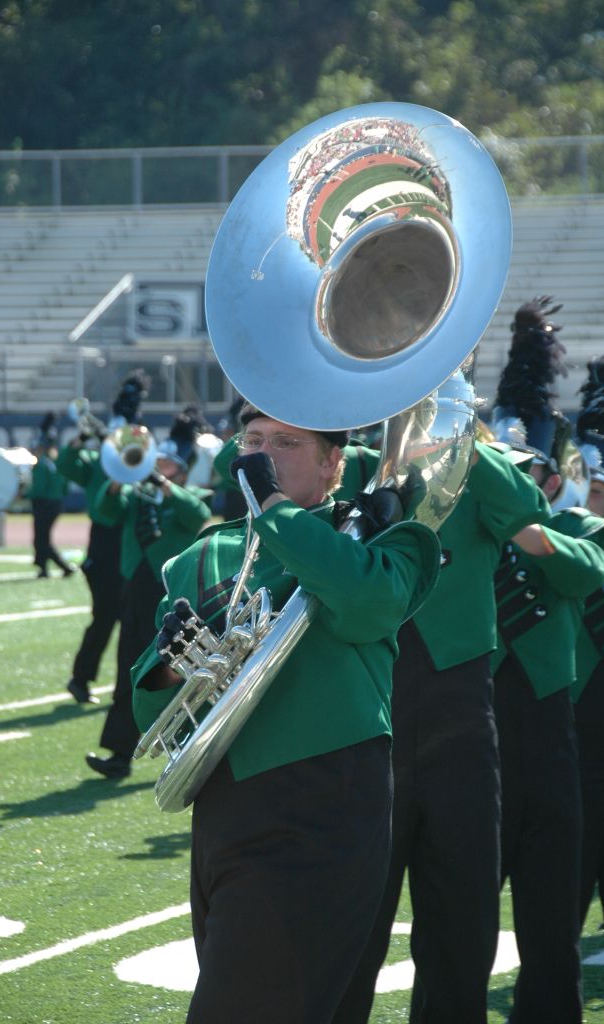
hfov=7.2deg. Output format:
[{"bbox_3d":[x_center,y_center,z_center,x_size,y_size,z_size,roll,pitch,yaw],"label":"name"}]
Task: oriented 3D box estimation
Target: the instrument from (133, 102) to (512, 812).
[{"bbox_3d":[0.101,-0.105,9.160,0.740,1.330,0.750,0,-10,31],"label":"instrument"}]

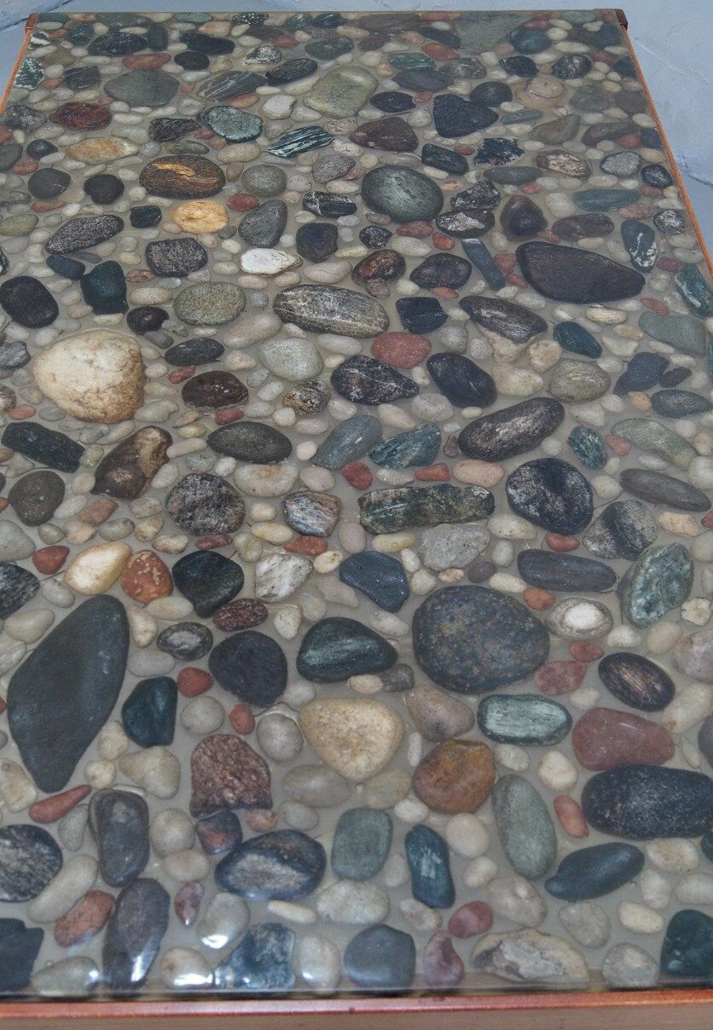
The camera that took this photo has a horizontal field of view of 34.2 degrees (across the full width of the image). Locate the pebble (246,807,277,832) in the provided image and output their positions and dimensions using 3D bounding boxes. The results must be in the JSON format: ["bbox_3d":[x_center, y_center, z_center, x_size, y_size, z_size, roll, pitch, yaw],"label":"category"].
[{"bbox_3d":[-0.067,0.214,0.810,0.021,0.010,0.016,2,48,2],"label":"pebble"}]

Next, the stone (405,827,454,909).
[{"bbox_3d":[0.050,0.239,0.792,0.029,0.016,0.061,-9,49,-9],"label":"stone"}]

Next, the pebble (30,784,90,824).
[{"bbox_3d":[-0.207,0.204,0.817,0.044,0.013,0.019,-24,53,-20],"label":"pebble"}]

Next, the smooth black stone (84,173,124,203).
[{"bbox_3d":[-0.266,-0.344,1.222,0.040,0.021,0.049,-18,50,-16],"label":"smooth black stone"}]

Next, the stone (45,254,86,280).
[{"bbox_3d":[-0.280,-0.239,1.121,0.049,0.013,0.024,30,54,24],"label":"stone"}]

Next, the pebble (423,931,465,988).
[{"bbox_3d":[0.052,0.267,0.693,0.023,0.014,0.034,-6,50,-5],"label":"pebble"}]

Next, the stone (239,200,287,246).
[{"bbox_3d":[-0.092,-0.295,1.175,0.046,0.028,0.070,14,51,12],"label":"stone"}]

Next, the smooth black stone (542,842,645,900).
[{"bbox_3d":[0.162,0.243,0.790,0.072,0.018,0.033,-16,50,-14],"label":"smooth black stone"}]

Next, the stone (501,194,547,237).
[{"bbox_3d":[0.169,-0.302,1.182,0.047,0.028,0.070,5,50,4],"label":"stone"}]

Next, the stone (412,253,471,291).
[{"bbox_3d":[0.074,-0.207,0.992,0.052,0.022,0.037,-15,50,-13],"label":"stone"}]

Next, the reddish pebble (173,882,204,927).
[{"bbox_3d":[-0.100,0.232,0.692,0.016,0.010,0.026,2,48,2],"label":"reddish pebble"}]

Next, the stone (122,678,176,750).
[{"bbox_3d":[-0.139,0.134,0.787,0.038,0.021,0.057,-1,48,-2],"label":"stone"}]

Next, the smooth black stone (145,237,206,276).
[{"bbox_3d":[-0.194,-0.278,1.250,0.067,0.032,0.062,-3,49,-3],"label":"smooth black stone"}]

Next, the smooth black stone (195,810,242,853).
[{"bbox_3d":[-0.088,0.204,0.747,0.029,0.017,0.030,-20,53,-17],"label":"smooth black stone"}]

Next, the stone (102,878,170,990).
[{"bbox_3d":[-0.134,0.254,0.704,0.036,0.021,0.072,7,50,6],"label":"stone"}]

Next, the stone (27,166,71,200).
[{"bbox_3d":[-0.323,-0.348,1.219,0.045,0.025,0.042,-25,54,-20],"label":"stone"}]

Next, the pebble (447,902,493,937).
[{"bbox_3d":[0.075,0.268,0.764,0.029,0.013,0.021,-21,51,-18],"label":"pebble"}]

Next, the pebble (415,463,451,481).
[{"bbox_3d":[0.061,-0.033,0.928,0.028,0.012,0.018,-7,50,-7],"label":"pebble"}]

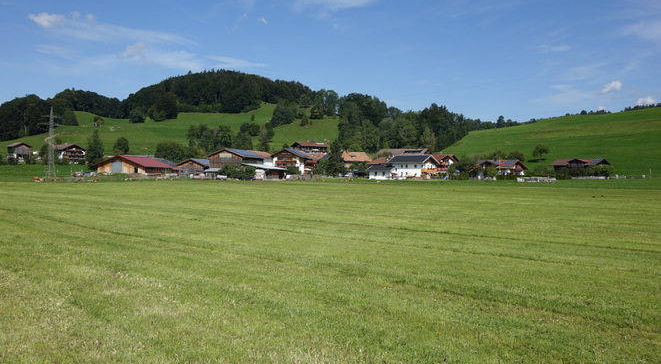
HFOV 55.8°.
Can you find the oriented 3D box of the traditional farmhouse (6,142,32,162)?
[{"bbox_3d":[-136.960,-12.670,275.000,8.200,9.480,8.400,0,1,32],"label":"traditional farmhouse"}]

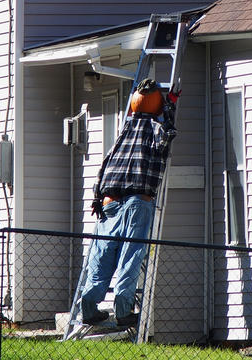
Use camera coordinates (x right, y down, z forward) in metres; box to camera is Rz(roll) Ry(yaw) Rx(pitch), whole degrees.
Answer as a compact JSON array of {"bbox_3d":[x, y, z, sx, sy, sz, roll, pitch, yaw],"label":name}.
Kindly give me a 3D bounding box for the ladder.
[{"bbox_3d":[0.051,-0.013,35.300,0.740,3.000,0.170,-1,-23,30],"label":"ladder"}]

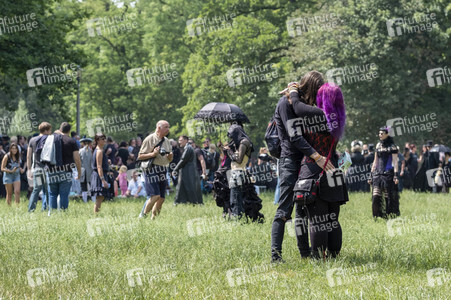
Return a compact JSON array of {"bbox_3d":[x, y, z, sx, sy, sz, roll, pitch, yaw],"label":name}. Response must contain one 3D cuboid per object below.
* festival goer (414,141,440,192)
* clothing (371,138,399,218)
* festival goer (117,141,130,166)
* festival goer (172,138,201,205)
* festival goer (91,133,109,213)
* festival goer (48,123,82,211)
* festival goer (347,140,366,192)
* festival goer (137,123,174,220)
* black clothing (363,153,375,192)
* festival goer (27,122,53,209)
[{"bbox_3d":[6.813,0.573,57.000,0.750,1.788,0.650,0,-1,27],"label":"festival goer"},{"bbox_3d":[2.921,0.532,31.000,0.520,1.486,0.400,0,-1,18],"label":"clothing"},{"bbox_3d":[-3.183,0.619,53.000,0.520,1.772,0.380,0,-1,12],"label":"festival goer"},{"bbox_3d":[-0.932,0.538,42.000,0.680,1.747,0.580,0,-1,-15],"label":"festival goer"},{"bbox_3d":[-2.535,0.478,34.000,0.400,1.640,0.450,0,-1,18],"label":"festival goer"},{"bbox_3d":[-3.124,0.342,33.000,0.640,1.757,0.450,0,-1,-3],"label":"festival goer"},{"bbox_3d":[4.363,0.593,56.500,0.580,1.822,0.420,0,-1,-3],"label":"festival goer"},{"bbox_3d":[-1.237,0.359,30.000,0.580,1.766,0.520,1,-1,-43],"label":"festival goer"},{"bbox_3d":[4.925,0.755,58.000,0.500,1.338,0.380,0,-1,-24],"label":"black clothing"},{"bbox_3d":[-3.732,0.345,34.000,0.540,1.805,0.450,0,-1,12],"label":"festival goer"}]

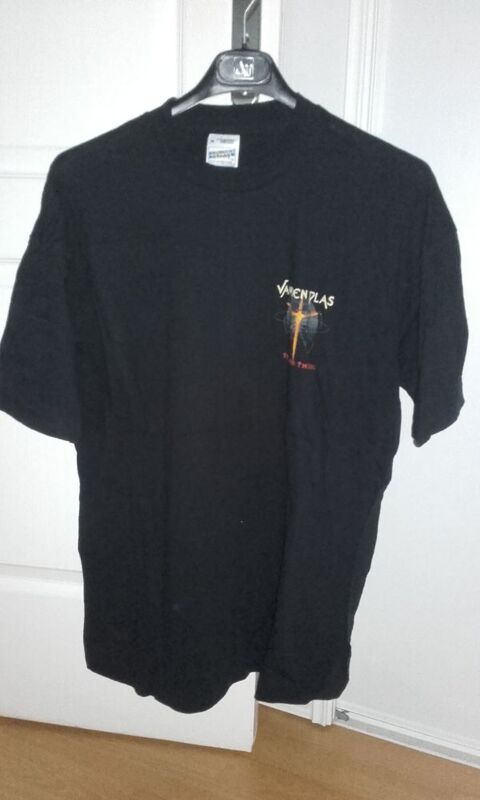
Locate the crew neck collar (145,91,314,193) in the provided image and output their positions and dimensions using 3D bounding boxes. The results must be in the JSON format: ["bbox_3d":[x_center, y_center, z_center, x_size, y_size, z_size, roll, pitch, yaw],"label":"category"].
[{"bbox_3d":[-0.012,-0.293,0.749,0.188,0.108,0.090,3,13,4],"label":"crew neck collar"}]

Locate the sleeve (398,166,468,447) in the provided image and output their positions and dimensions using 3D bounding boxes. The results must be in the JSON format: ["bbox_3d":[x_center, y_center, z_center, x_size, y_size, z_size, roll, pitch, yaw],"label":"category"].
[{"bbox_3d":[0.231,-0.114,0.803,0.095,0.325,0.140,3,13,4],"label":"sleeve"}]

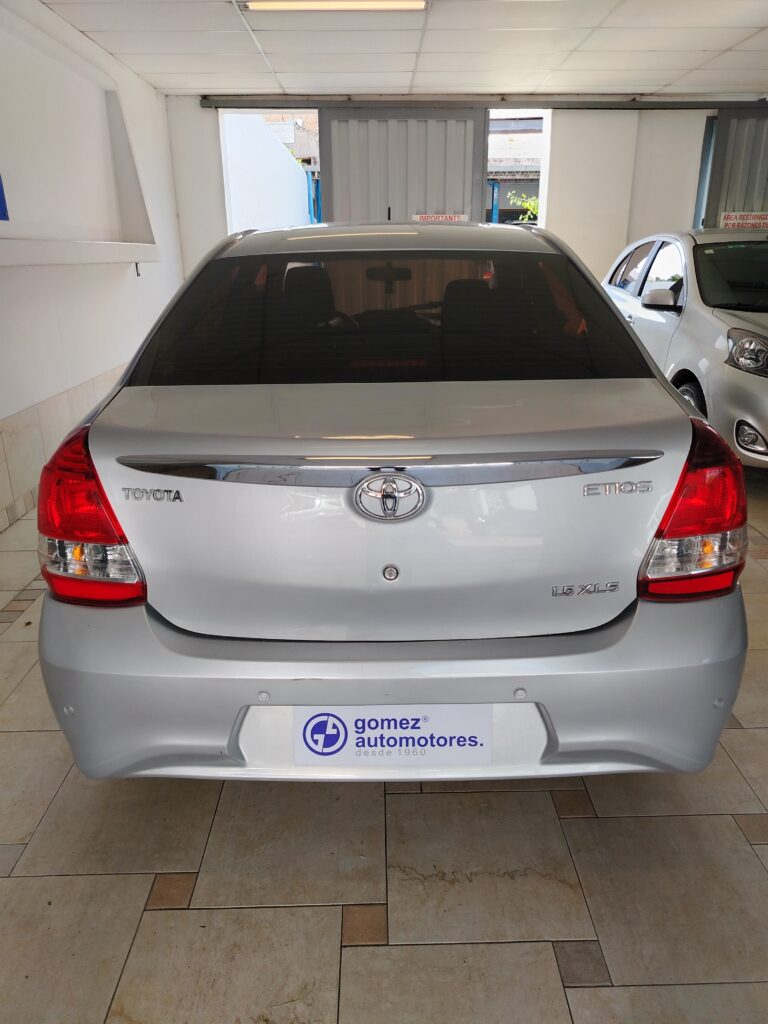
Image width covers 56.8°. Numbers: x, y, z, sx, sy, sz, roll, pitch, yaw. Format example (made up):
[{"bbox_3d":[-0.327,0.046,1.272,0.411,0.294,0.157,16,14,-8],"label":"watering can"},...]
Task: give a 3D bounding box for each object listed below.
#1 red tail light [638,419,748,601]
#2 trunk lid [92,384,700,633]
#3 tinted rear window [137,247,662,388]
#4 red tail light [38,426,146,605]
[{"bbox_3d":[0.678,-0.018,1.544,0.270,0.365,0.260,-4,20,-9],"label":"red tail light"},{"bbox_3d":[0.018,-0.031,1.597,1.310,0.440,0.540,-1,20,0],"label":"trunk lid"},{"bbox_3d":[0.016,-0.550,1.950,1.300,0.100,0.580,-1,51,0],"label":"tinted rear window"},{"bbox_3d":[-0.637,0.000,1.528,0.270,0.365,0.260,3,20,9],"label":"red tail light"}]

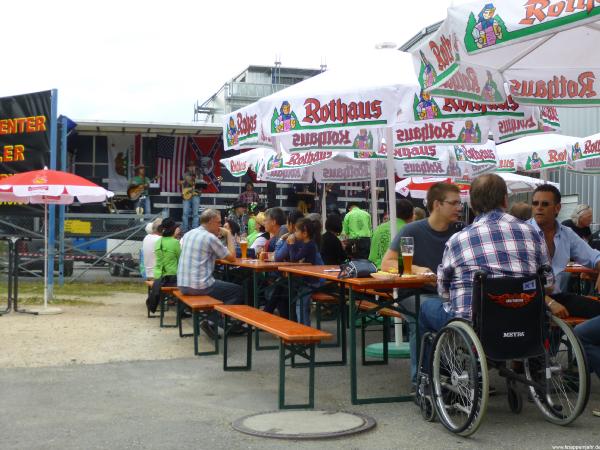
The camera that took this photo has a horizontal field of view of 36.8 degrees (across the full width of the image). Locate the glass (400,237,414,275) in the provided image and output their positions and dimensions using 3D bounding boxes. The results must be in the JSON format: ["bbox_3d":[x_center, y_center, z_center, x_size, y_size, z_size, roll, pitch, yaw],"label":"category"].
[{"bbox_3d":[0.682,0.194,5.720,0.085,0.243,0.085,-1,-1,0],"label":"glass"}]

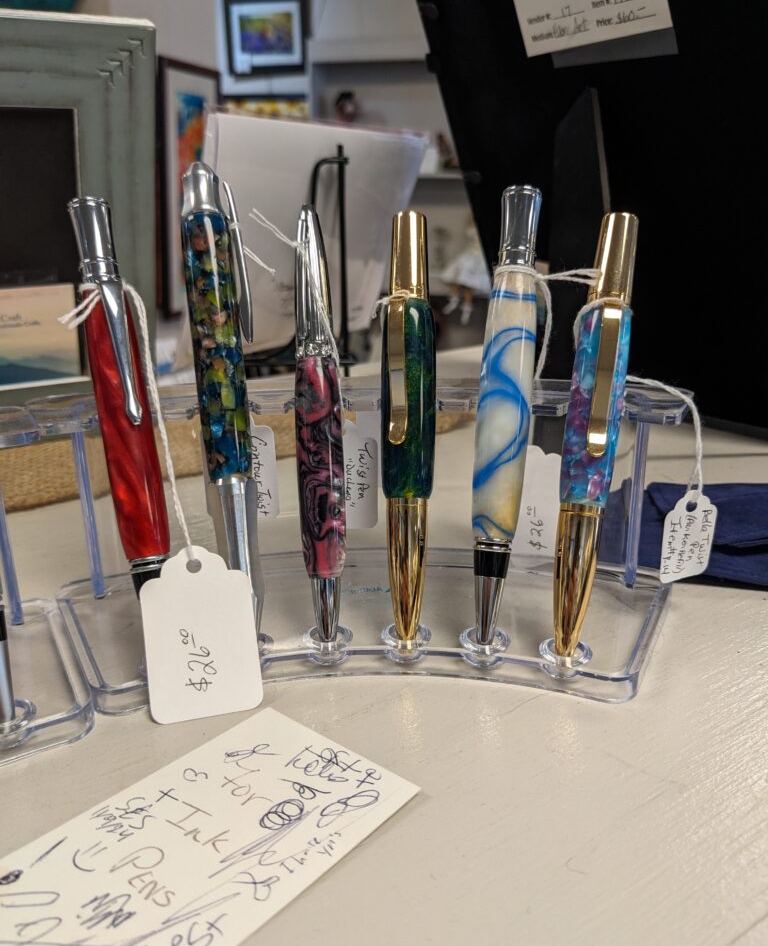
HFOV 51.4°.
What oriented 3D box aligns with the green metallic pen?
[{"bbox_3d":[0.006,-0.012,0.227,0.015,0.127,0.017,-1,-3,25],"label":"green metallic pen"}]

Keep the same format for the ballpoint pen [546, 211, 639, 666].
[{"bbox_3d":[0.058,-0.010,0.222,0.015,0.126,0.017,7,-1,-1],"label":"ballpoint pen"}]

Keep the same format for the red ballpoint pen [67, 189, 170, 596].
[{"bbox_3d":[-0.070,-0.011,0.219,0.015,0.130,0.017,-9,0,-43],"label":"red ballpoint pen"}]

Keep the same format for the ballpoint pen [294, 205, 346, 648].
[{"bbox_3d":[-0.020,-0.014,0.230,0.013,0.128,0.015,-5,-3,37],"label":"ballpoint pen"}]

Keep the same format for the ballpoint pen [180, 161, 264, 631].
[{"bbox_3d":[-0.044,-0.020,0.230,0.018,0.141,0.015,-6,-2,-5],"label":"ballpoint pen"}]

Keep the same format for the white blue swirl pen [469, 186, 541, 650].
[{"bbox_3d":[0.034,-0.016,0.230,0.015,0.134,0.017,4,-2,7],"label":"white blue swirl pen"}]

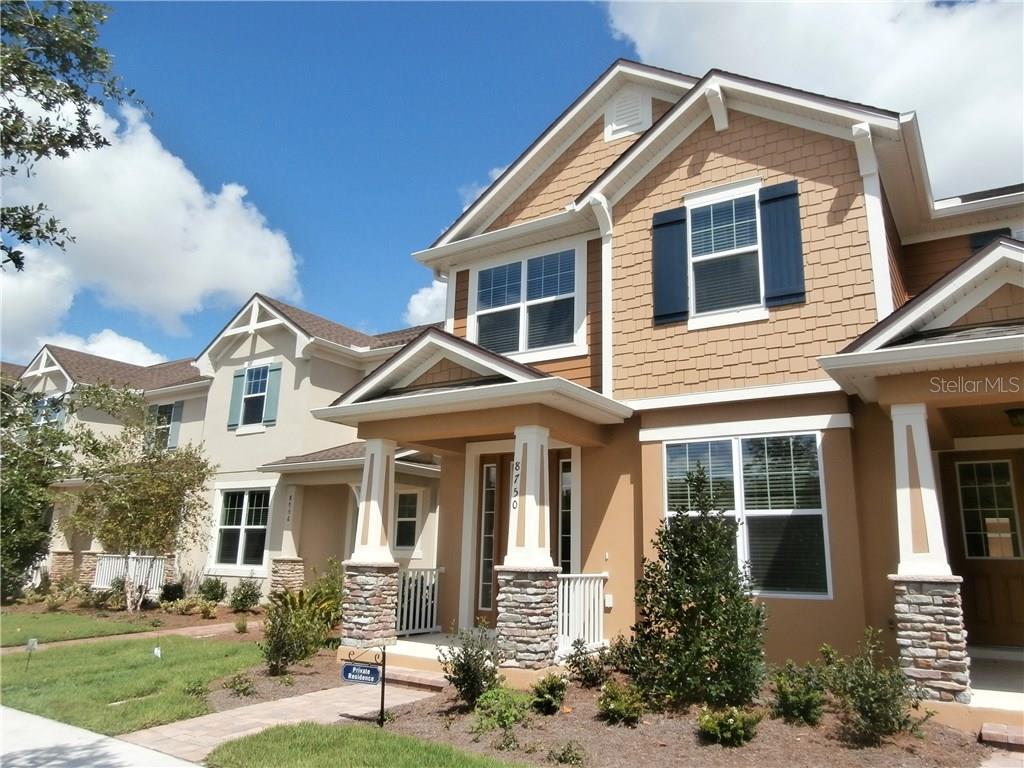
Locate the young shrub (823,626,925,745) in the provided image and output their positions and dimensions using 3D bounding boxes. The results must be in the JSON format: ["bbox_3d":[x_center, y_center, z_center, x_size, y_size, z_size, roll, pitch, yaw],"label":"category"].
[{"bbox_3d":[2.989,2.466,5.879,0.840,0.828,0.773,-7,-16,33],"label":"young shrub"}]

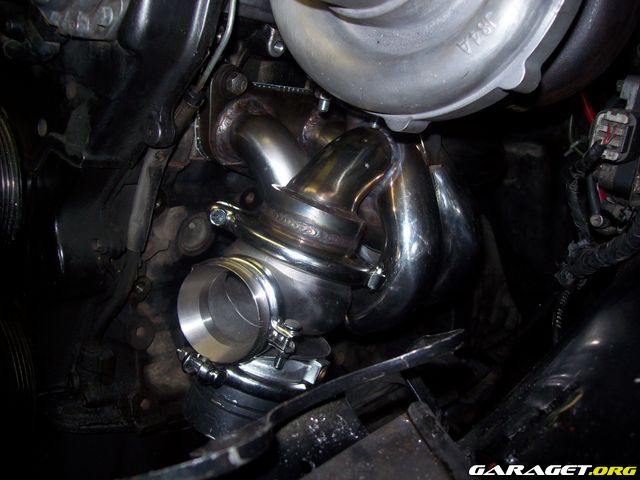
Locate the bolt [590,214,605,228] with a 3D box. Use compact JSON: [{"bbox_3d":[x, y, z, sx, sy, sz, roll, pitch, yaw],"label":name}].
[{"bbox_3d":[0.267,-0.018,0.640,0.013,0.013,0.009,12,12,34],"label":"bolt"}]

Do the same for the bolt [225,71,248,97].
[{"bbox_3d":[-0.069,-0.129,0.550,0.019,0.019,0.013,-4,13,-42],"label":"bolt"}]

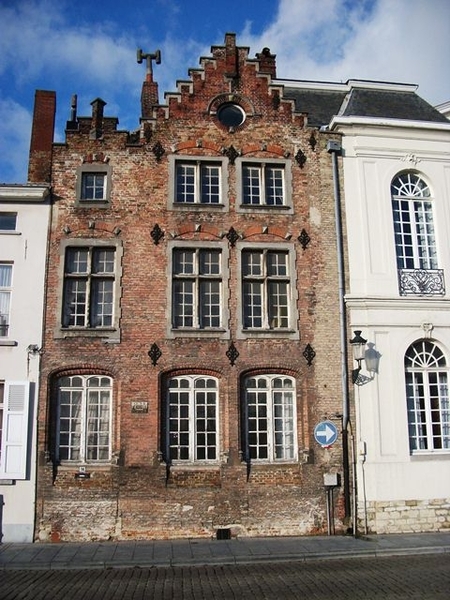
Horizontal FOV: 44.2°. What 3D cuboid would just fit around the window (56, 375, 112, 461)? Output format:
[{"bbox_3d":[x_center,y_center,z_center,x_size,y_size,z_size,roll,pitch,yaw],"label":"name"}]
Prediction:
[{"bbox_3d":[-3.192,2.713,12.724,1.177,1.987,0.130,1,-11,-5],"label":"window"}]

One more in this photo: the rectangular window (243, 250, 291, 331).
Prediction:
[{"bbox_3d":[1.033,-0.242,13.928,1.169,1.998,0.160,1,-10,-4],"label":"rectangular window"}]

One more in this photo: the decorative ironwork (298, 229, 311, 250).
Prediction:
[{"bbox_3d":[1.973,-1.491,13.774,0.305,0.559,0.060,1,-11,-5],"label":"decorative ironwork"}]

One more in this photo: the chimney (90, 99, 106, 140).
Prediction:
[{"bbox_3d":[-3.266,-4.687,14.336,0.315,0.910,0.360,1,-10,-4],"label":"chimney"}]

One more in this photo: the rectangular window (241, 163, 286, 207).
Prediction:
[{"bbox_3d":[1.001,-2.994,14.522,1.126,1.219,0.160,1,-11,-7],"label":"rectangular window"}]

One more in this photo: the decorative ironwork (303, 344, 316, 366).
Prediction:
[{"bbox_3d":[2.014,1.311,13.241,0.332,0.555,0.060,1,-11,-5],"label":"decorative ironwork"}]

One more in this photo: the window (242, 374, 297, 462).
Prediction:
[{"bbox_3d":[1.072,2.863,13.487,1.276,2.077,0.150,1,-10,-4],"label":"window"}]

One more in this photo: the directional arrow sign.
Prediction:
[{"bbox_3d":[2.339,3.085,12.809,0.568,0.577,0.040,1,-11,-5],"label":"directional arrow sign"}]

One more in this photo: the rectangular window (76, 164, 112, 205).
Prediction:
[{"bbox_3d":[-3.199,-2.797,13.625,0.820,1.060,0.160,1,-11,-5],"label":"rectangular window"}]

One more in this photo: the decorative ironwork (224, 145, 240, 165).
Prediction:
[{"bbox_3d":[0.193,-3.653,14.022,0.393,0.541,0.060,1,-11,-5],"label":"decorative ironwork"}]

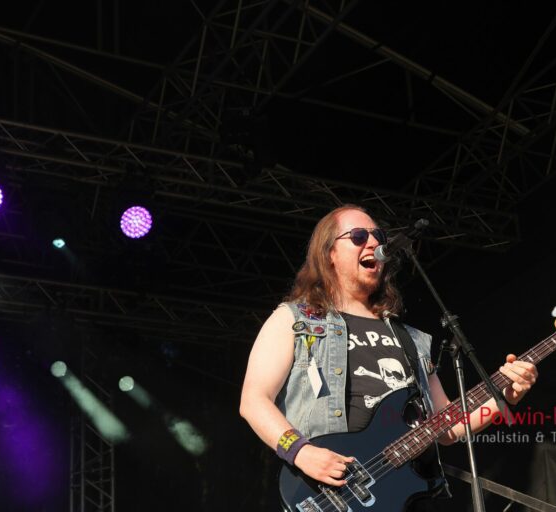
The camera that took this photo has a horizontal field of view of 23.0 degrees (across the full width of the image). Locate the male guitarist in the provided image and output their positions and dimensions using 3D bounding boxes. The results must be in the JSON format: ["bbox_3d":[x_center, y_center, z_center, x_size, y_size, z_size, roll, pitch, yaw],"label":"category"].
[{"bbox_3d":[0.300,0.638,3.720,0.760,1.790,0.500,7,-28,-22],"label":"male guitarist"}]

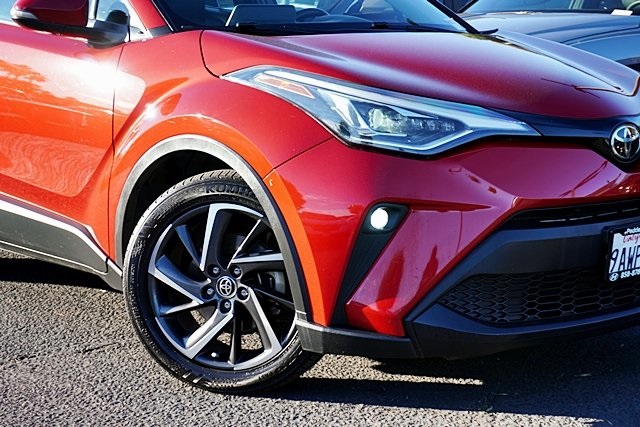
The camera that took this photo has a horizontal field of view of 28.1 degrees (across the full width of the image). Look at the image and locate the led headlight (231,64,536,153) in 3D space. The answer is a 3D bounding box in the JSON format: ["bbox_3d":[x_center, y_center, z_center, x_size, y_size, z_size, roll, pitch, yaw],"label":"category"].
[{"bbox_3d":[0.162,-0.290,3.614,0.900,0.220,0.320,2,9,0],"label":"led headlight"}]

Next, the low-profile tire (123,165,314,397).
[{"bbox_3d":[-0.255,0.210,3.884,0.680,0.675,0.228,4,7,19],"label":"low-profile tire"}]

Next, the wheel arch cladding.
[{"bbox_3d":[-0.335,0.014,3.827,0.110,0.500,0.850,-7,12,-44],"label":"wheel arch cladding"}]

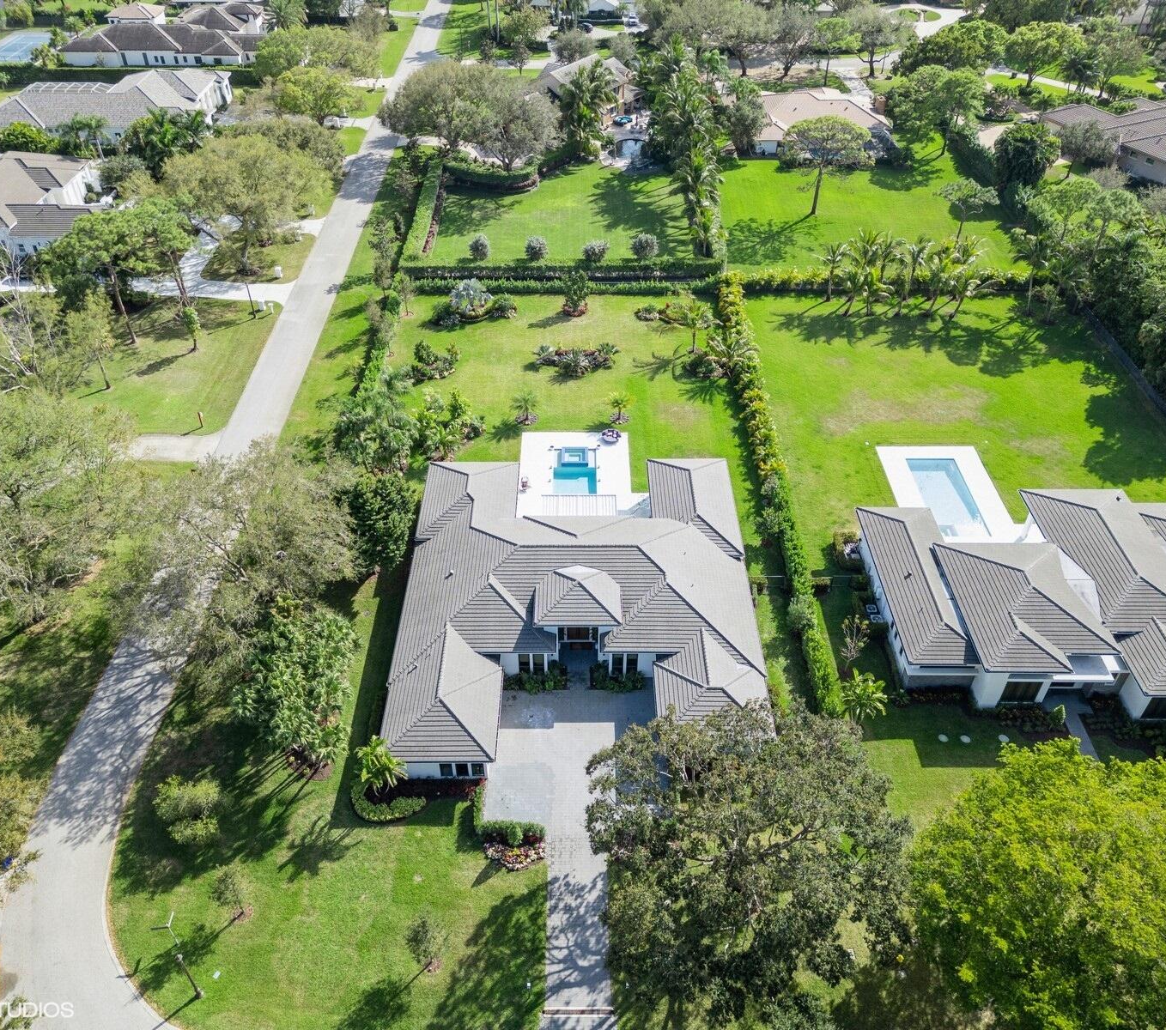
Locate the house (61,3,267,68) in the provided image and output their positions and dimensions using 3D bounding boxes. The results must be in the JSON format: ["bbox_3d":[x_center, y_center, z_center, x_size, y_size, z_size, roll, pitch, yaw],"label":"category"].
[{"bbox_3d":[-88.000,-106.470,208.500,43.000,7.500,30.000,0,41,0],"label":"house"}]

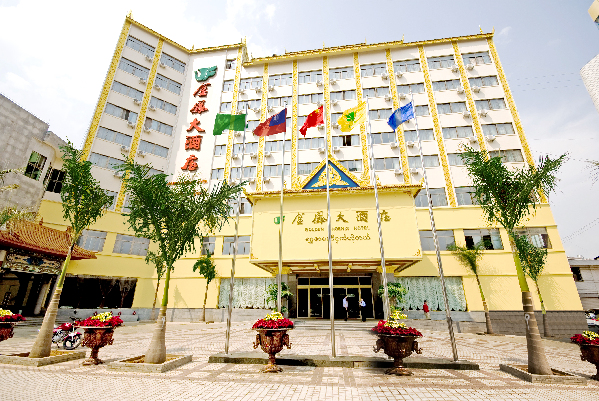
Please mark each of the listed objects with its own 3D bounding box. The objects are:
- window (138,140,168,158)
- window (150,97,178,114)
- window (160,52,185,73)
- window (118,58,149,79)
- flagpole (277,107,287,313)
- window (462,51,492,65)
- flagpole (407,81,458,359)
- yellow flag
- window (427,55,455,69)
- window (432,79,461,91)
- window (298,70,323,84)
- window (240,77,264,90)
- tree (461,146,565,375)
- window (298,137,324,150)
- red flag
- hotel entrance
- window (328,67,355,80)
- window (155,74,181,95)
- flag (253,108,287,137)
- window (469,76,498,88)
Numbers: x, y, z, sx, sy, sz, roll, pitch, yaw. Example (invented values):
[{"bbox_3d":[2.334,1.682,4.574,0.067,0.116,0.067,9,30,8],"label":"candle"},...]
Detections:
[{"bbox_3d":[-16.535,-5.800,28.572,2.900,1.240,0.180,16,-25,-39],"label":"window"},{"bbox_3d":[-16.385,-11.392,30.246,2.872,1.206,0.180,15,-24,-36],"label":"window"},{"bbox_3d":[-17.009,-18.489,33.773,3.050,1.840,0.200,15,-25,-37],"label":"window"},{"bbox_3d":[-18.834,-15.098,28.678,2.804,1.351,0.150,15,-25,-36],"label":"window"},{"bbox_3d":[-0.703,0.257,10.438,0.130,10.750,0.130,-2,-20,8],"label":"flagpole"},{"bbox_3d":[20.794,-16.575,29.299,2.950,1.790,0.200,-3,-20,7],"label":"window"},{"bbox_3d":[4.277,0.005,8.266,0.130,9.233,0.130,-3,-19,7],"label":"flagpole"},{"bbox_3d":[2.079,-3.253,9.710,1.180,1.280,0.400,-3,-19,7],"label":"yellow flag"},{"bbox_3d":[16.255,-15.706,28.588,2.825,1.672,0.200,-3,-19,7],"label":"window"},{"bbox_3d":[15.518,-12.084,26.272,2.693,1.185,0.150,-2,-20,8],"label":"window"},{"bbox_3d":[1.354,-14.733,30.056,2.858,1.750,0.180,-2,-20,8],"label":"window"},{"bbox_3d":[-5.953,-14.419,31.070,2.864,1.750,0.180,-2,-20,8],"label":"window"},{"bbox_3d":[7.427,1.587,8.199,3.100,7.000,2.900,-2,-20,8],"label":"tree"},{"bbox_3d":[1.382,-6.411,28.449,3.000,1.450,0.200,-3,-20,7],"label":"window"},{"bbox_3d":[0.697,-4.474,14.186,1.444,2.027,0.350,-2,-20,8],"label":"red flag"},{"bbox_3d":[3.093,8.499,21.924,6.694,3.419,0.500,-3,-19,7],"label":"hotel entrance"},{"bbox_3d":[5.035,-14.891,29.546,2.848,1.750,0.180,-2,-20,8],"label":"window"},{"bbox_3d":[-16.367,-14.408,31.309,2.872,1.755,0.180,15,-24,-36],"label":"window"},{"bbox_3d":[-1.424,-3.740,11.950,1.639,1.521,0.400,-2,-20,8],"label":"flag"},{"bbox_3d":[19.499,-12.477,26.466,2.791,1.278,0.180,-2,-20,8],"label":"window"}]

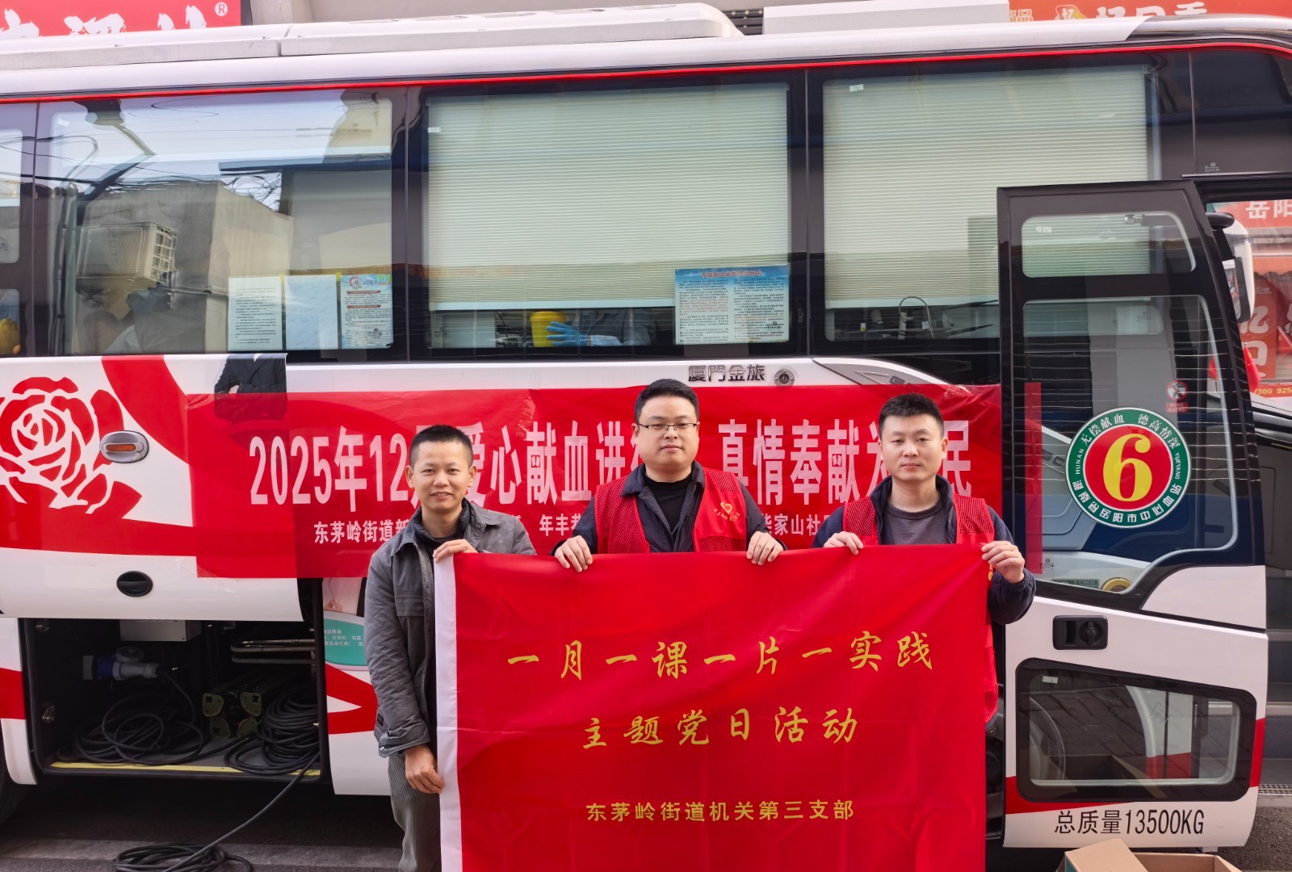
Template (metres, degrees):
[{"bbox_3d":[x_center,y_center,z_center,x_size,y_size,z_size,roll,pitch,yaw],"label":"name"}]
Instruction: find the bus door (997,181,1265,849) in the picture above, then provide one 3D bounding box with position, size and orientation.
[{"bbox_3d":[1.611,0.261,3.034,0.830,2.170,0.180,0,-1,5],"label":"bus door"}]

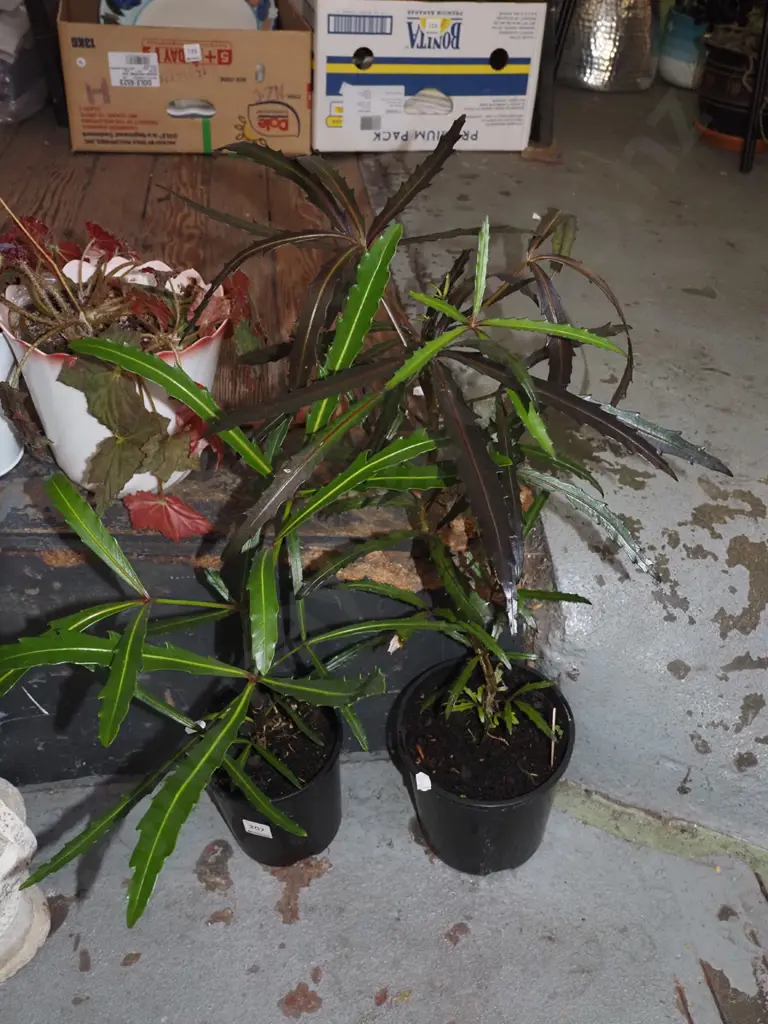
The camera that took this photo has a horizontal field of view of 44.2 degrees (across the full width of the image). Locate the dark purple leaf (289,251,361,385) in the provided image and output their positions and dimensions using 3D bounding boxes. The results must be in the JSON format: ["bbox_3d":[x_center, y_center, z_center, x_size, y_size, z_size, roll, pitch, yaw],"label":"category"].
[{"bbox_3d":[-0.042,-0.124,0.615,0.023,0.108,0.022,28,16,3],"label":"dark purple leaf"}]

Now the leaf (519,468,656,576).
[{"bbox_3d":[0.160,0.002,0.729,0.152,0.017,0.022,34,76,-13],"label":"leaf"}]

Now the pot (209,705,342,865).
[{"bbox_3d":[-0.105,0.266,0.949,0.140,0.140,0.140,-2,41,2],"label":"pot"}]

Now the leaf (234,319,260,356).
[{"bbox_3d":[-0.133,-0.169,0.920,0.032,0.042,0.016,-4,39,-6],"label":"leaf"}]

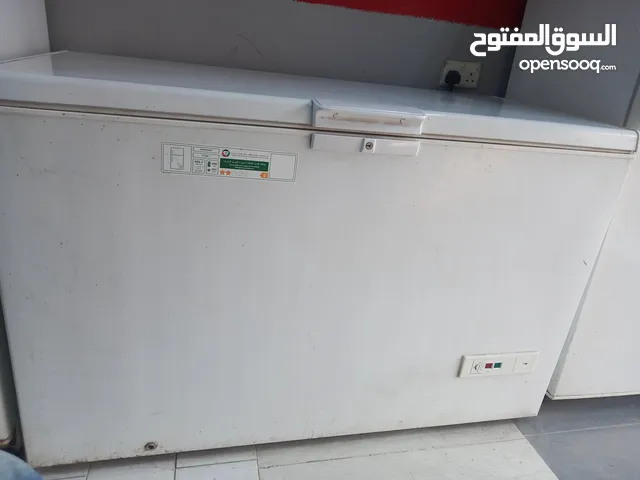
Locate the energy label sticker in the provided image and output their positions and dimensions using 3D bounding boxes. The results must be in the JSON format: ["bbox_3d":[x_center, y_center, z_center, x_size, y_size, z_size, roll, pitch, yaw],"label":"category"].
[{"bbox_3d":[-0.169,-0.147,0.887,0.256,0.057,0.003,2,23,-16],"label":"energy label sticker"}]

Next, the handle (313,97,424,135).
[{"bbox_3d":[0.094,-0.239,0.903,0.218,0.047,0.044,1,23,-15],"label":"handle"}]

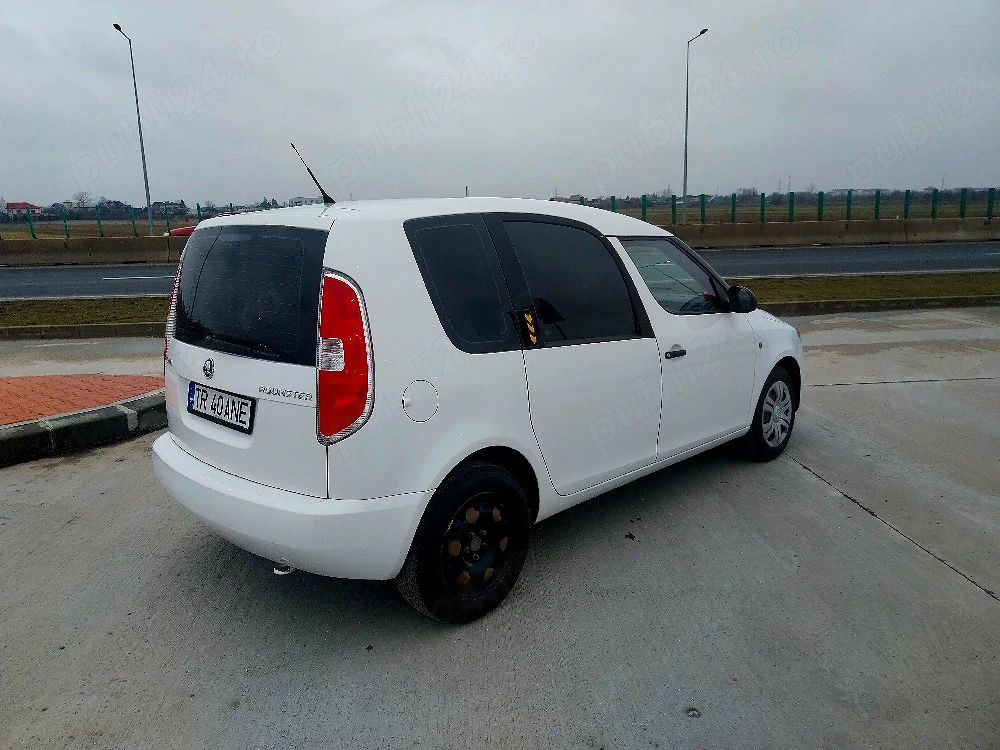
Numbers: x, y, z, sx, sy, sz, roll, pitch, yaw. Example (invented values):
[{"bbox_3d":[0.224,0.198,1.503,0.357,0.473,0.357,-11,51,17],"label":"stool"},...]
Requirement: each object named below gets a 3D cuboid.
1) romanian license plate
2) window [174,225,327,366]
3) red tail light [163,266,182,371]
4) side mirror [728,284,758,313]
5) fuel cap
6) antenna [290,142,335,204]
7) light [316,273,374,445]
[{"bbox_3d":[-1.093,0.119,2.919,0.530,0.125,0.020,9,3,44],"label":"romanian license plate"},{"bbox_3d":[-1.028,-0.333,2.914,1.190,0.500,0.124,9,-3,44],"label":"window"},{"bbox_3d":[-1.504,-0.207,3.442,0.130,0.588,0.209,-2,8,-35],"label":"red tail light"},{"bbox_3d":[1.326,-0.411,4.074,0.180,0.145,0.120,9,15,44],"label":"side mirror"},{"bbox_3d":[-0.274,0.092,2.579,0.143,0.143,0.025,-11,11,-39],"label":"fuel cap"},{"bbox_3d":[-0.767,-0.829,3.104,0.035,0.240,0.200,9,15,44],"label":"antenna"},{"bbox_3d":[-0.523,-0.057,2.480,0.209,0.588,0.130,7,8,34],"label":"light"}]

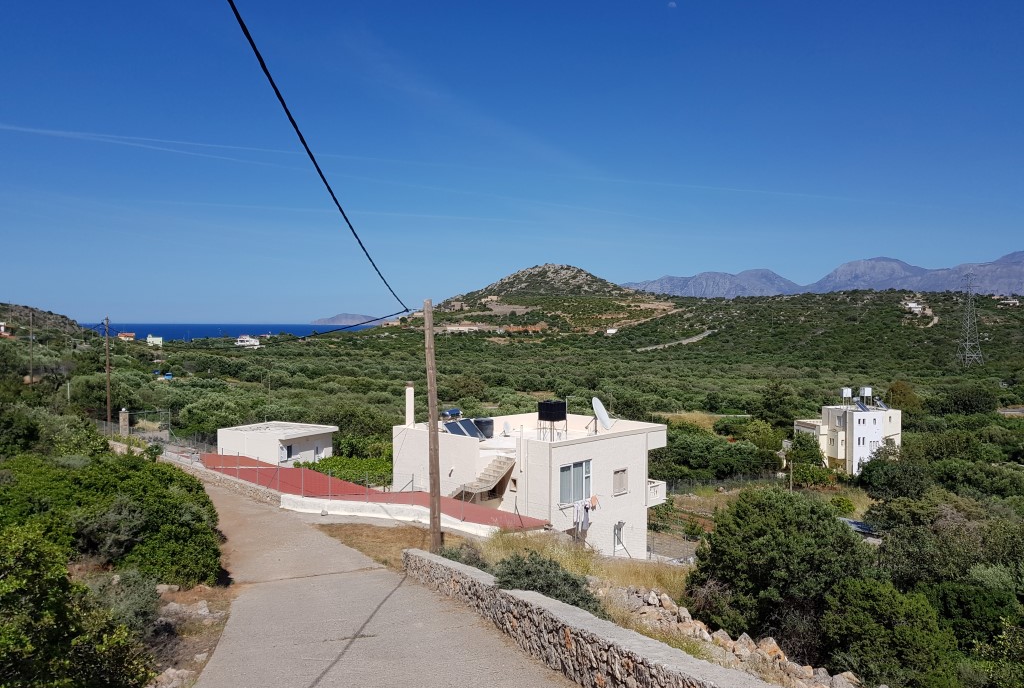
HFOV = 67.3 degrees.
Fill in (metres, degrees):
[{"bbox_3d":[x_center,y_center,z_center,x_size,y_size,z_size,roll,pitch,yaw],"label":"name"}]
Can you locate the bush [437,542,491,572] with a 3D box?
[{"bbox_3d":[-0.895,3.960,14.200,1.000,0.720,0.900,0,2,0],"label":"bush"}]

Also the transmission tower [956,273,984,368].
[{"bbox_3d":[153.807,-8.554,258.000,7.500,33.500,7.500,1,2,25],"label":"transmission tower"}]

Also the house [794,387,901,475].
[{"bbox_3d":[49.720,12.843,114.991,9.600,10.900,11.500,0,2,-13],"label":"house"}]

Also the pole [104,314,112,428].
[{"bbox_3d":[-25.970,1.770,49.500,0.250,7.050,0.250,0,2,0],"label":"pole"}]

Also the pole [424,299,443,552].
[{"bbox_3d":[-2.220,2.292,21.276,0.270,7.010,0.270,-2,2,0],"label":"pole"}]

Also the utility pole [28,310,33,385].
[{"bbox_3d":[-42.572,0.442,68.000,0.240,7.000,0.240,0,2,0],"label":"utility pole"}]

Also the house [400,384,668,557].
[{"bbox_3d":[1.098,7.110,40.796,9.400,8.200,11.000,2,2,44],"label":"house"}]

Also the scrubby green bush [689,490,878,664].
[{"bbox_3d":[4.950,4.333,14.333,3.400,3.300,3.100,1,2,19],"label":"scrubby green bush"}]

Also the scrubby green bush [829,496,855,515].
[{"bbox_3d":[29.133,14.279,68.000,2.300,1.650,2.200,1,2,23],"label":"scrubby green bush"}]

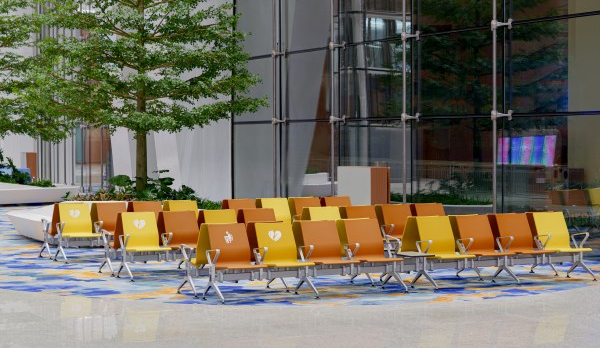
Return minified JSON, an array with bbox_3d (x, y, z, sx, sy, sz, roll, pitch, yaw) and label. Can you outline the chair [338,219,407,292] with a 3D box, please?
[{"bbox_3d":[0.881,0.986,17.097,0.576,0.859,0.620,-1,2,-27],"label":"chair"}]

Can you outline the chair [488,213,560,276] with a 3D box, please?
[{"bbox_3d":[2.833,0.951,18.188,0.612,0.852,0.750,-1,2,-27],"label":"chair"}]

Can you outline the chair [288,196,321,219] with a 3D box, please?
[{"bbox_3d":[0.248,0.826,23.406,0.576,0.859,0.620,-1,2,-27],"label":"chair"}]

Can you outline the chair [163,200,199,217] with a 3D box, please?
[{"bbox_3d":[-1.749,0.863,22.406,0.576,0.859,0.620,-1,2,-27],"label":"chair"}]

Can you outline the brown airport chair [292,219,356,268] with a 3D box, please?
[{"bbox_3d":[0.308,0.996,16.904,0.612,0.852,0.750,-1,2,-27],"label":"brown airport chair"}]

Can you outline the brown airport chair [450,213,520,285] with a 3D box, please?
[{"bbox_3d":[2.298,0.960,17.916,0.612,0.852,0.750,-1,2,-27],"label":"brown airport chair"}]

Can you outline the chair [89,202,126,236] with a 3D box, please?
[{"bbox_3d":[-2.822,0.882,21.869,0.576,0.859,0.620,-1,2,-27],"label":"chair"}]

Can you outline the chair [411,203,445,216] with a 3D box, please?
[{"bbox_3d":[2.046,0.879,21.091,0.612,0.852,0.750,-1,2,-27],"label":"chair"}]

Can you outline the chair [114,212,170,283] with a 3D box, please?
[{"bbox_3d":[-2.058,0.954,18.934,0.576,0.859,0.620,-1,2,-26],"label":"chair"}]

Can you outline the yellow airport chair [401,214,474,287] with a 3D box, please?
[{"bbox_3d":[1.753,0.970,17.639,0.636,0.852,0.750,-1,2,-27],"label":"yellow airport chair"}]

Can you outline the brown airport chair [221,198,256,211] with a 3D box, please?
[{"bbox_3d":[-0.824,0.846,22.869,0.576,0.859,0.620,-1,2,-27],"label":"brown airport chair"}]

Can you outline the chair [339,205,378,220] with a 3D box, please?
[{"bbox_3d":[1.016,0.898,20.464,0.576,0.859,0.620,-1,2,-26],"label":"chair"}]

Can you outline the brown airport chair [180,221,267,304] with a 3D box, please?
[{"bbox_3d":[-0.772,1.015,16.355,0.636,0.852,0.750,-1,2,-27],"label":"brown airport chair"}]

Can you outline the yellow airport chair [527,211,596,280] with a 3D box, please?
[{"bbox_3d":[3.404,0.939,18.387,0.576,0.859,0.620,-1,2,-27],"label":"yellow airport chair"}]

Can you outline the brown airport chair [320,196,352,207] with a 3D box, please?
[{"bbox_3d":[0.742,0.817,23.755,0.612,0.852,0.750,-1,2,-27],"label":"brown airport chair"}]

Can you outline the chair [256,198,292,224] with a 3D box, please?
[{"bbox_3d":[-0.328,0.836,23.211,0.612,0.852,0.750,-1,2,-27],"label":"chair"}]

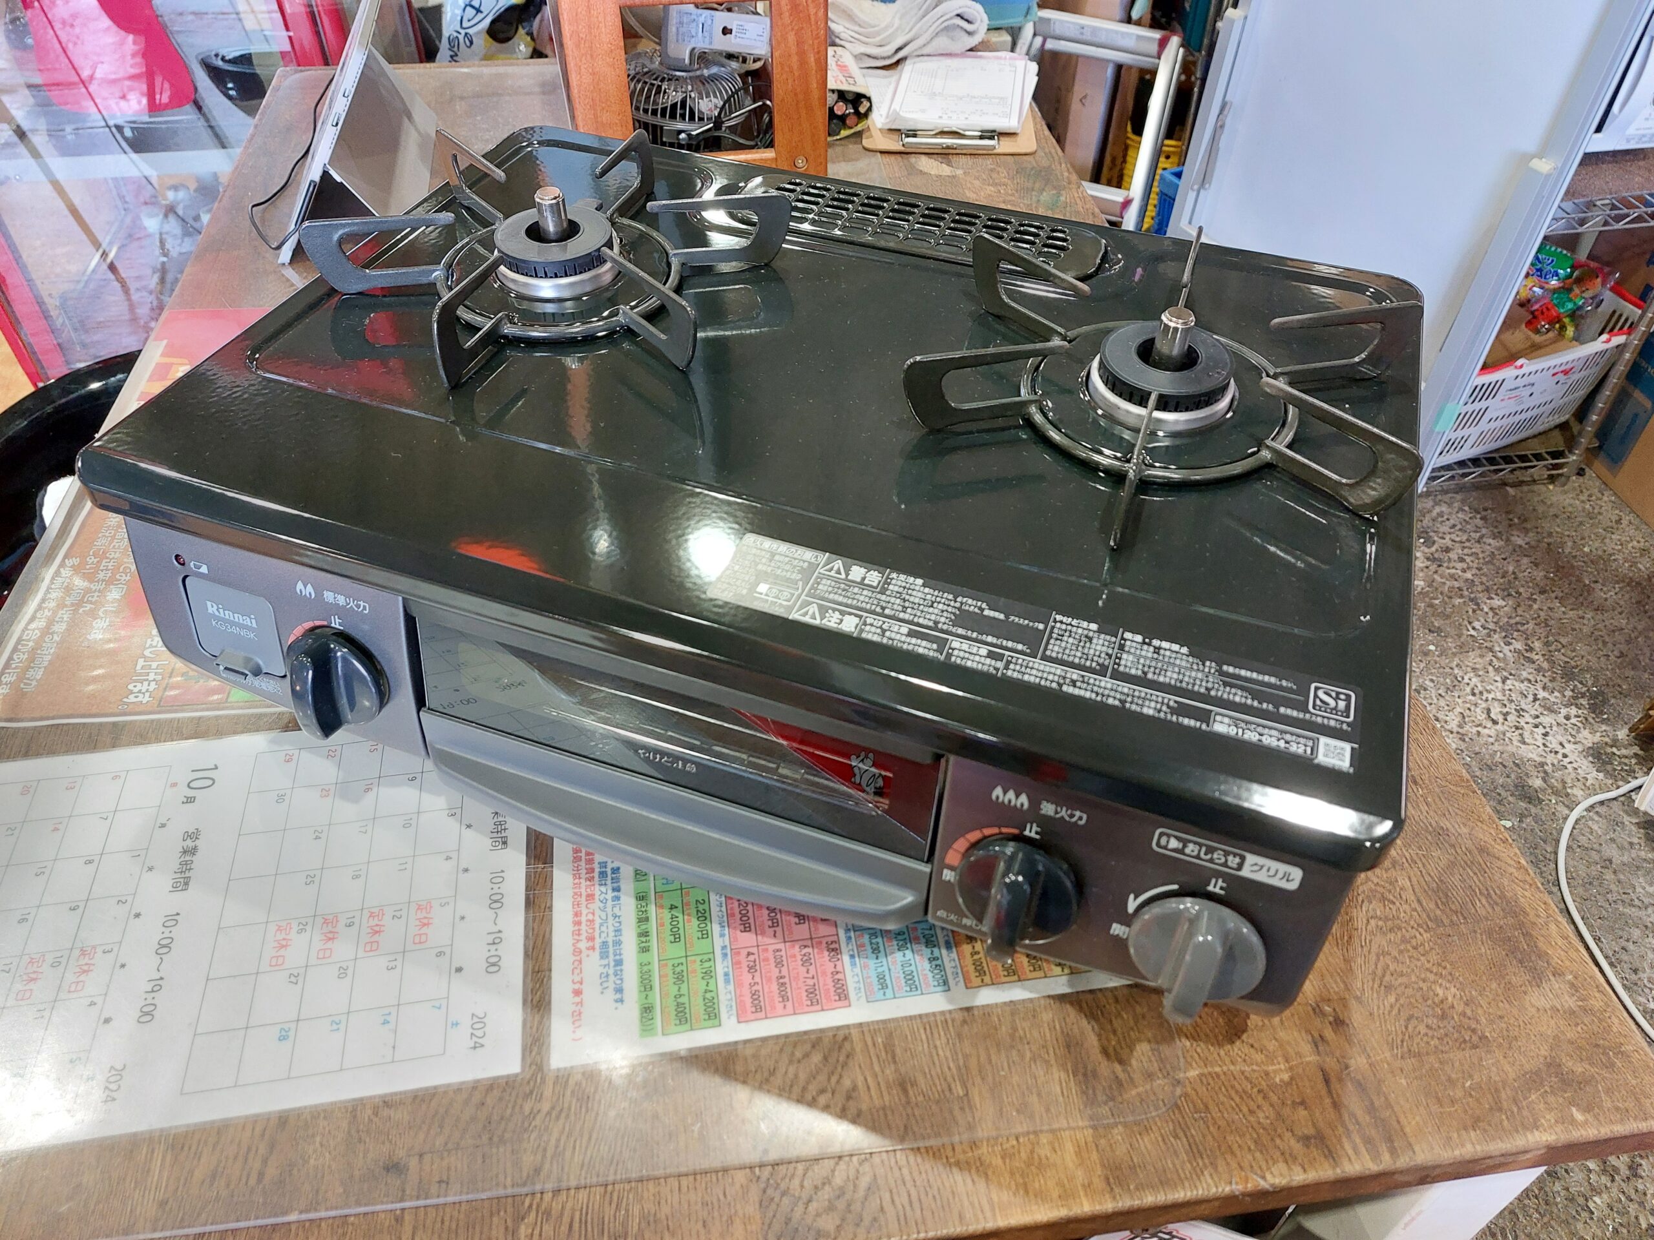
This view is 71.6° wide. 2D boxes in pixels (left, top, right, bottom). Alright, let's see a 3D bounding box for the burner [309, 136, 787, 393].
[{"bbox_3d":[-0.142,-0.202,0.602,0.230,0.050,0.220,0,46,0],"label":"burner"}]

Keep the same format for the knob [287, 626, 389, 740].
[{"bbox_3d":[-0.230,0.030,0.528,0.047,0.047,0.023,15,33,14],"label":"knob"}]

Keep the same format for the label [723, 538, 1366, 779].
[{"bbox_3d":[0.074,0.008,0.433,0.245,0.001,0.041,15,48,14],"label":"label"}]

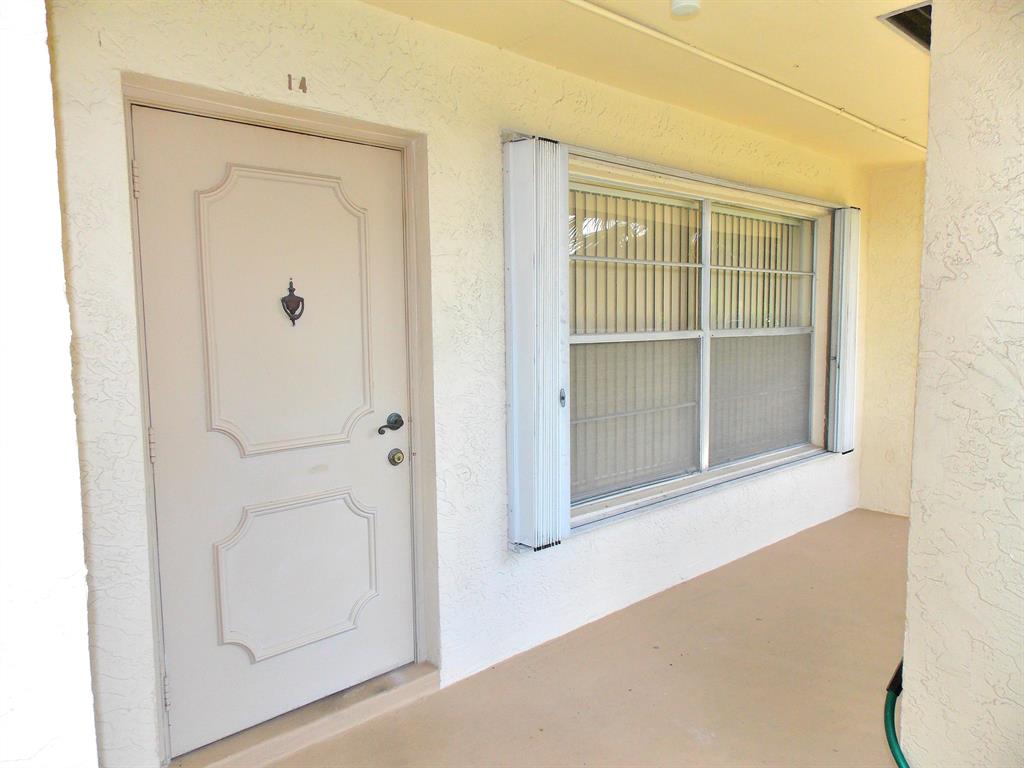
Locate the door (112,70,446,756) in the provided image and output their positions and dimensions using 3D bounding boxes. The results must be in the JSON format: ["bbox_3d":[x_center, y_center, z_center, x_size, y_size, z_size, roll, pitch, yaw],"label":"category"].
[{"bbox_3d":[-0.729,0.137,2.357,0.990,2.080,0.100,-5,7,-41],"label":"door"}]

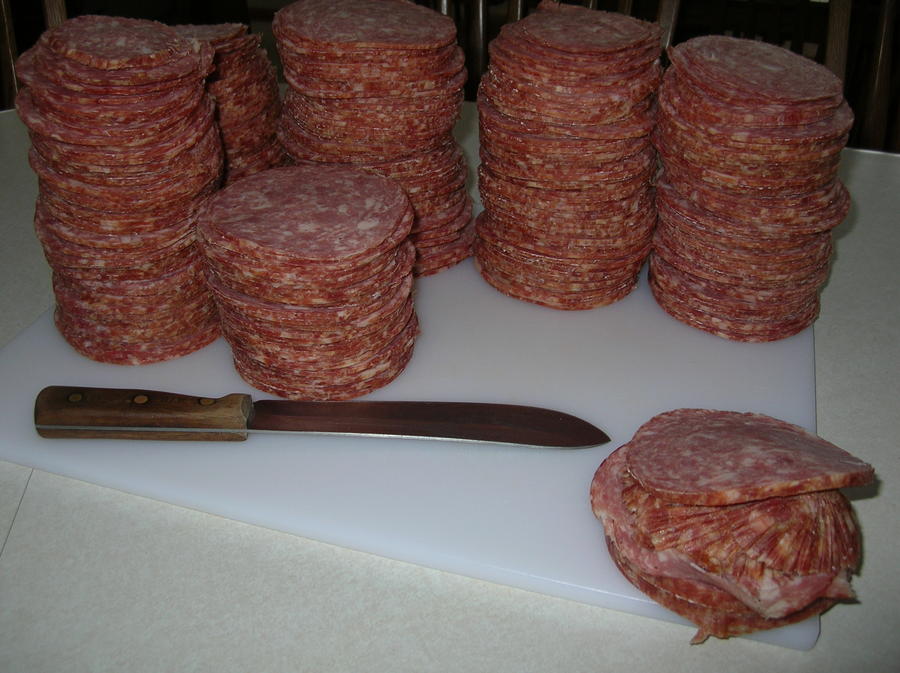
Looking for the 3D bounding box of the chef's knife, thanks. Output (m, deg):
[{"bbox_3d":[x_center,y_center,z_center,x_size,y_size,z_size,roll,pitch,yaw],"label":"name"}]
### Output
[{"bbox_3d":[-0.073,0.046,0.536,0.326,0.020,0.037,2,34,2],"label":"chef's knife"}]

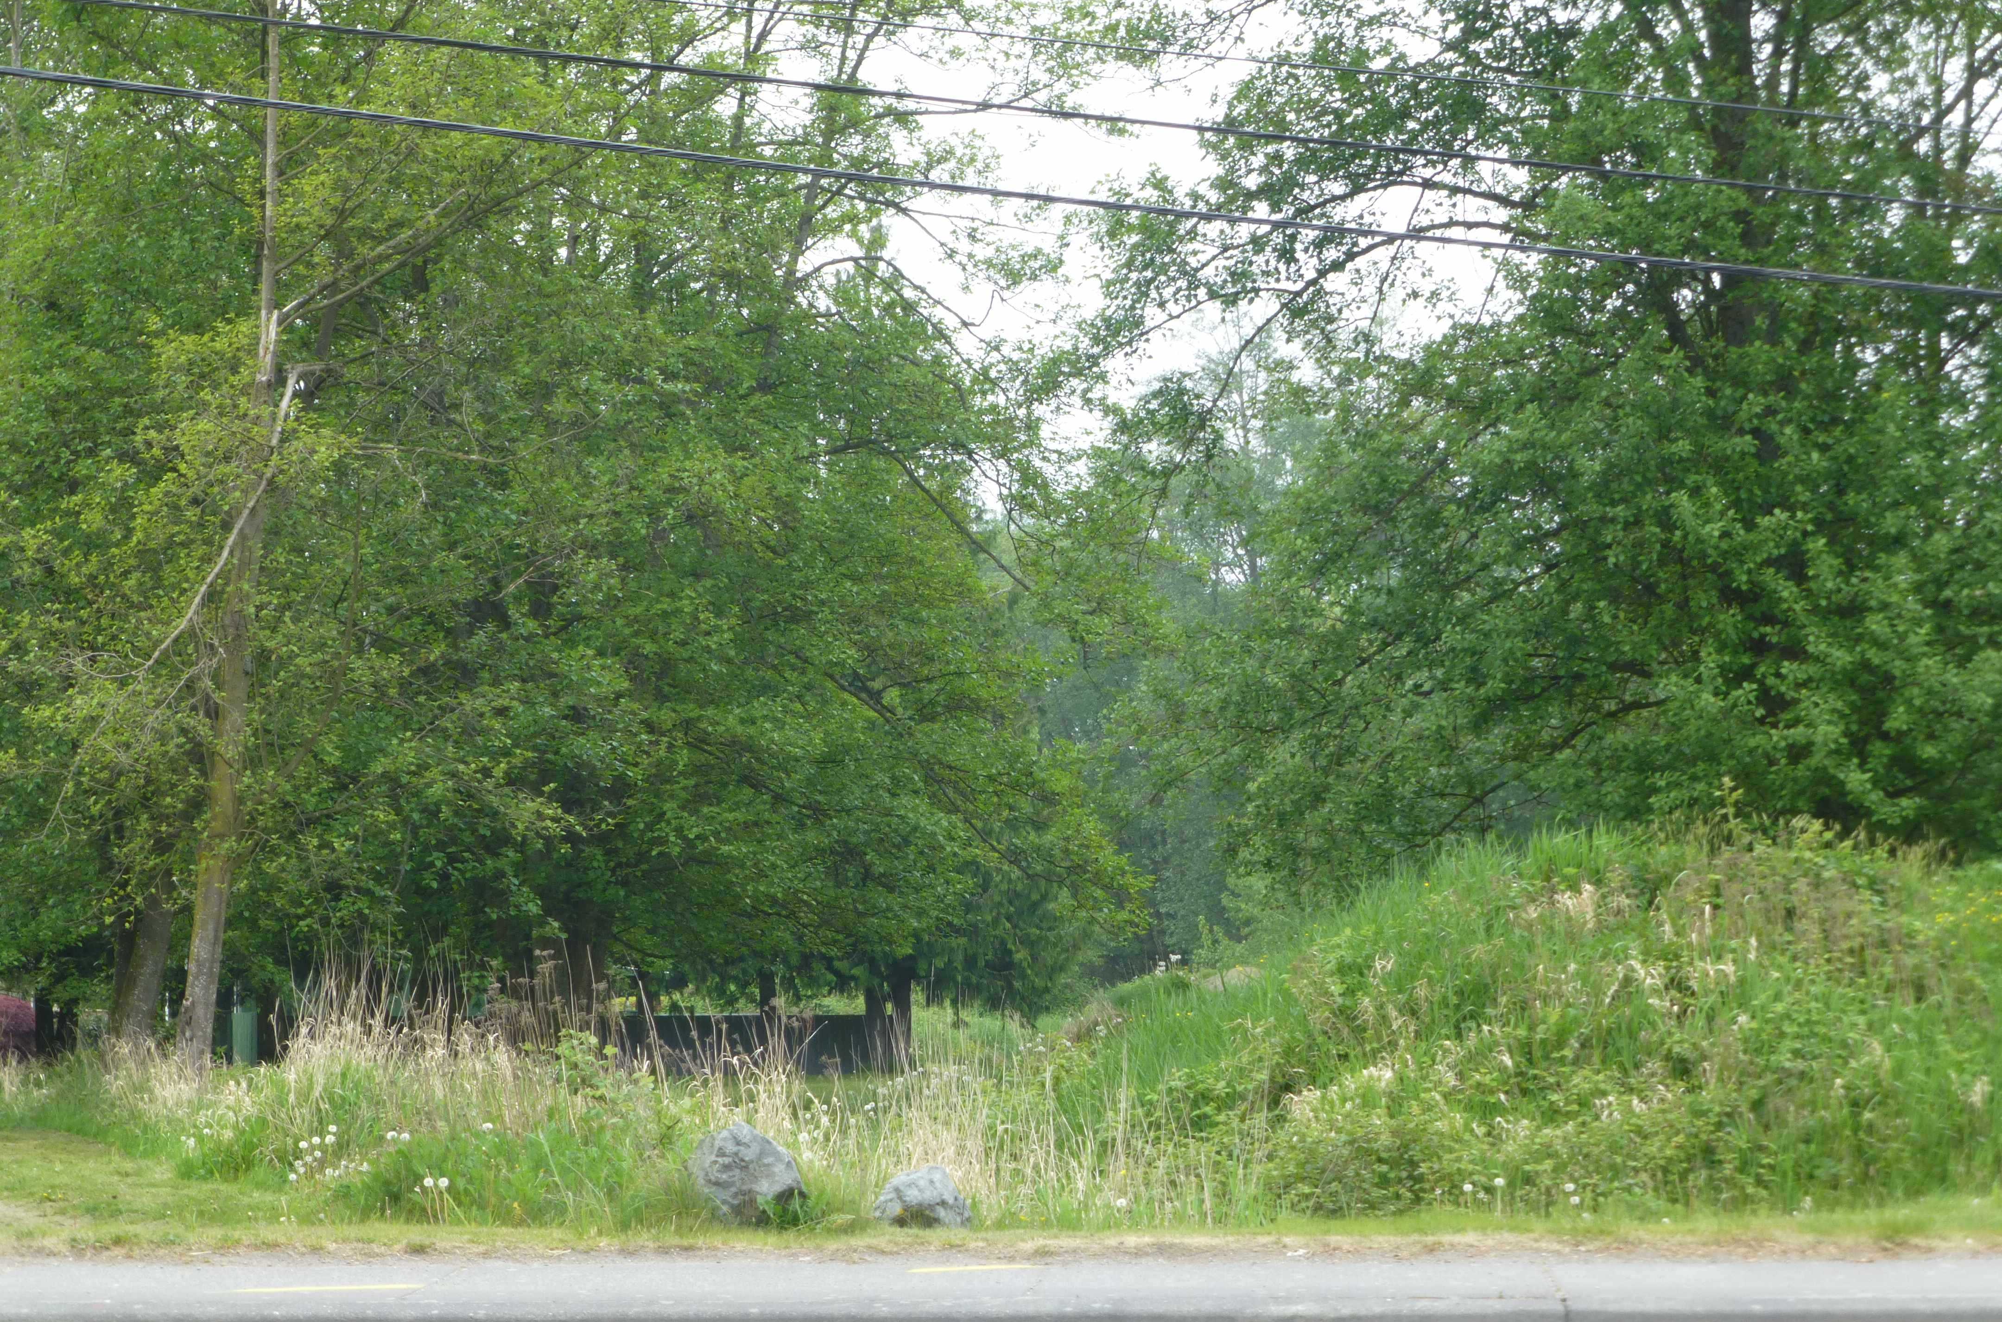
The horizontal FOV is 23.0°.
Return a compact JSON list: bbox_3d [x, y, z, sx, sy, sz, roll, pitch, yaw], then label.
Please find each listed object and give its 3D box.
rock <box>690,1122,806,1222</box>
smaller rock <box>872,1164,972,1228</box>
[{"bbox_3d":[-0.920,1.865,17.900,0.420,0.370,0.370,0,-3,0],"label":"rock"},{"bbox_3d":[-0.286,1.940,17.800,0.360,0.235,0.310,0,-3,0],"label":"smaller rock"}]

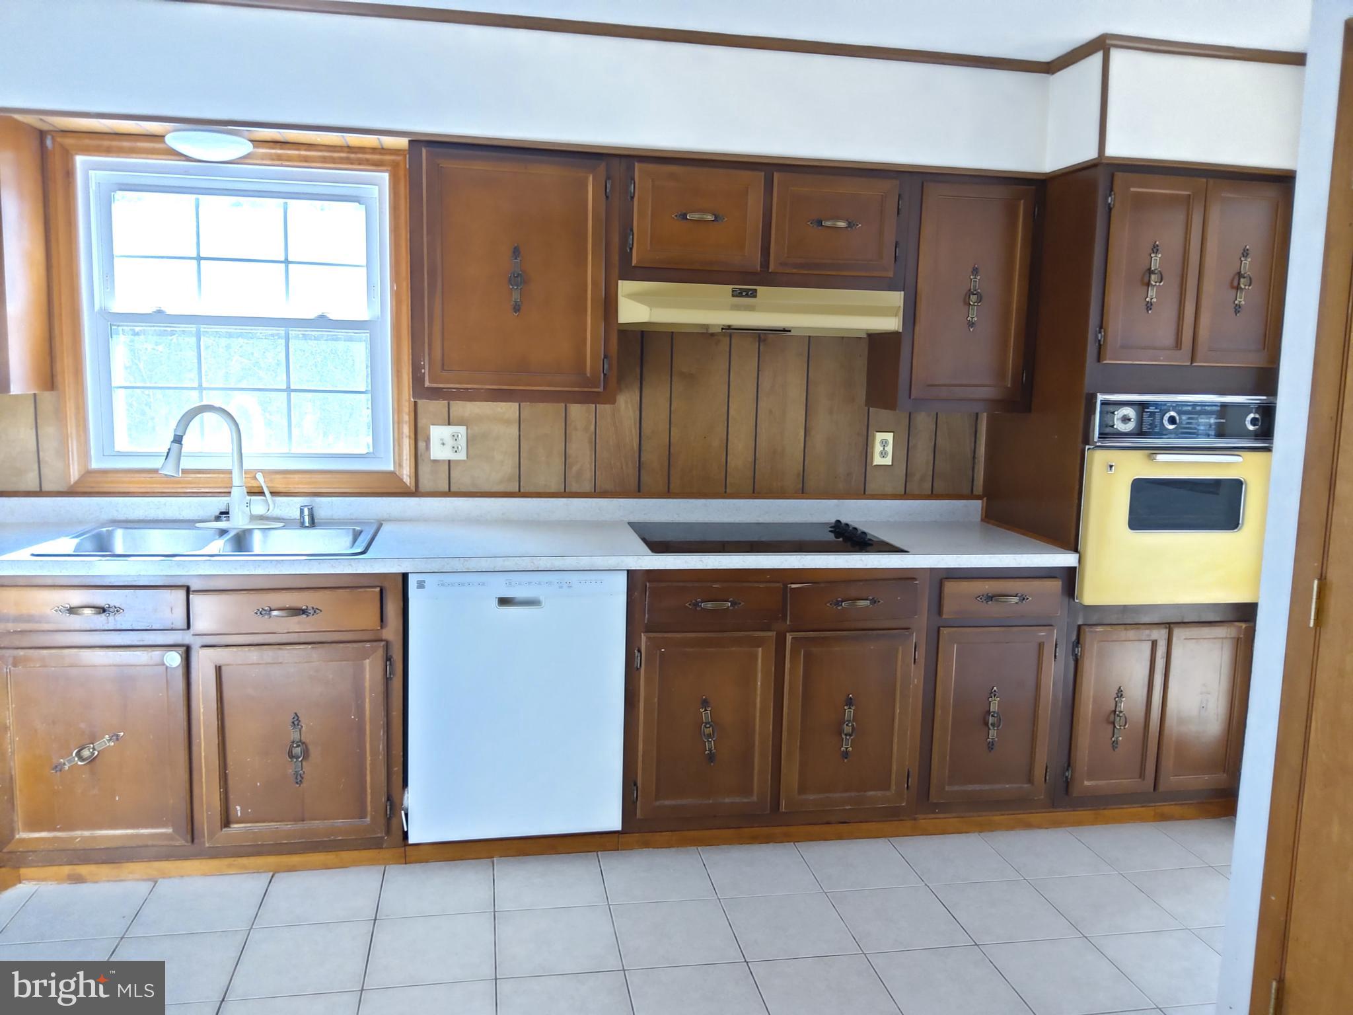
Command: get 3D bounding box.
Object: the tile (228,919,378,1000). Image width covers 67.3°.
[{"bbox_3d":[-0.903,1.096,2.463,0.303,0.010,0.303,0,8,-10],"label":"tile"}]

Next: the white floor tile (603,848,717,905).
[{"bbox_3d":[-0.058,1.065,2.929,0.303,0.010,0.297,0,8,-10],"label":"white floor tile"}]

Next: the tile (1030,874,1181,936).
[{"bbox_3d":[1.199,1.113,2.853,0.303,0.010,0.303,0,8,-10],"label":"tile"}]

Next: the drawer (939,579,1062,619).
[{"bbox_3d":[0.946,0.248,3.262,0.392,0.118,0.400,0,8,-10],"label":"drawer"}]

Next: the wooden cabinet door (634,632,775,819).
[{"bbox_3d":[0.091,0.645,3.006,0.402,0.559,0.025,0,7,-10],"label":"wooden cabinet door"}]

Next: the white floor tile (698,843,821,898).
[{"bbox_3d":[0.244,1.066,2.982,0.301,0.009,0.295,0,8,-10],"label":"white floor tile"}]

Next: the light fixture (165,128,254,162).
[{"bbox_3d":[-1.355,-1.050,2.966,0.244,0.091,0.244,0,8,-10],"label":"light fixture"}]

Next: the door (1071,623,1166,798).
[{"bbox_3d":[1.411,0.647,3.242,0.304,0.555,0.025,0,7,-10],"label":"door"}]

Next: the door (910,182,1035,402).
[{"bbox_3d":[0.952,-0.688,3.280,0.382,0.680,0.022,0,8,-10],"label":"door"}]

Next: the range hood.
[{"bbox_3d":[0.263,-0.631,3.239,0.918,0.137,0.444,0,8,-10],"label":"range hood"}]

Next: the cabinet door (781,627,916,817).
[{"bbox_3d":[0.520,0.648,3.083,0.401,0.554,0.025,0,7,-10],"label":"cabinet door"}]

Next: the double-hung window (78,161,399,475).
[{"bbox_3d":[-1.365,-0.591,3.224,0.909,0.936,0.090,0,8,-10],"label":"double-hung window"}]

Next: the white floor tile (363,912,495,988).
[{"bbox_3d":[-0.603,1.099,2.518,0.303,0.010,0.303,0,8,-10],"label":"white floor tile"}]

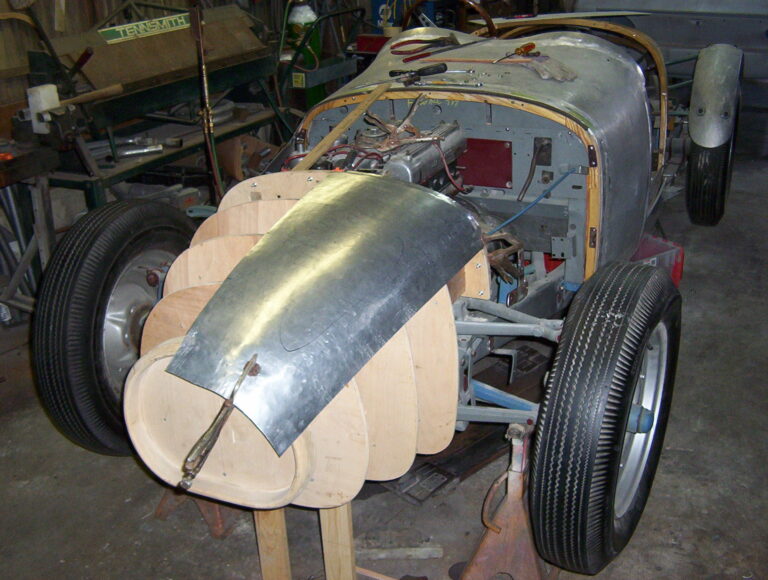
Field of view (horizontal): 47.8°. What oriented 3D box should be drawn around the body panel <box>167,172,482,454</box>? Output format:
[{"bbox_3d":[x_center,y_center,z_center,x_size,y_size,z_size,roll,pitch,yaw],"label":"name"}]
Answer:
[{"bbox_3d":[-0.103,0.001,1.644,0.380,0.127,0.653,30,54,12],"label":"body panel"}]

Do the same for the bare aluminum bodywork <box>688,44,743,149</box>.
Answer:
[{"bbox_3d":[1.396,-0.809,3.593,0.195,0.361,0.780,8,25,23],"label":"bare aluminum bodywork"}]

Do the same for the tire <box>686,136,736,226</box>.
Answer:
[{"bbox_3d":[1.404,-0.598,3.682,0.146,0.663,0.663,8,25,23],"label":"tire"}]

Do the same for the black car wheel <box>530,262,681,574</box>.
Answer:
[{"bbox_3d":[0.475,0.264,1.814,0.146,0.663,0.663,12,27,27],"label":"black car wheel"}]

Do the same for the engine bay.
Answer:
[{"bbox_3d":[0.044,-0.151,2.235,0.868,0.575,0.566,8,25,23],"label":"engine bay"}]

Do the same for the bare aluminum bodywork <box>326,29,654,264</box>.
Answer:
[{"bbox_3d":[0.307,-0.414,2.953,1.080,0.830,0.700,8,26,22],"label":"bare aluminum bodywork"}]

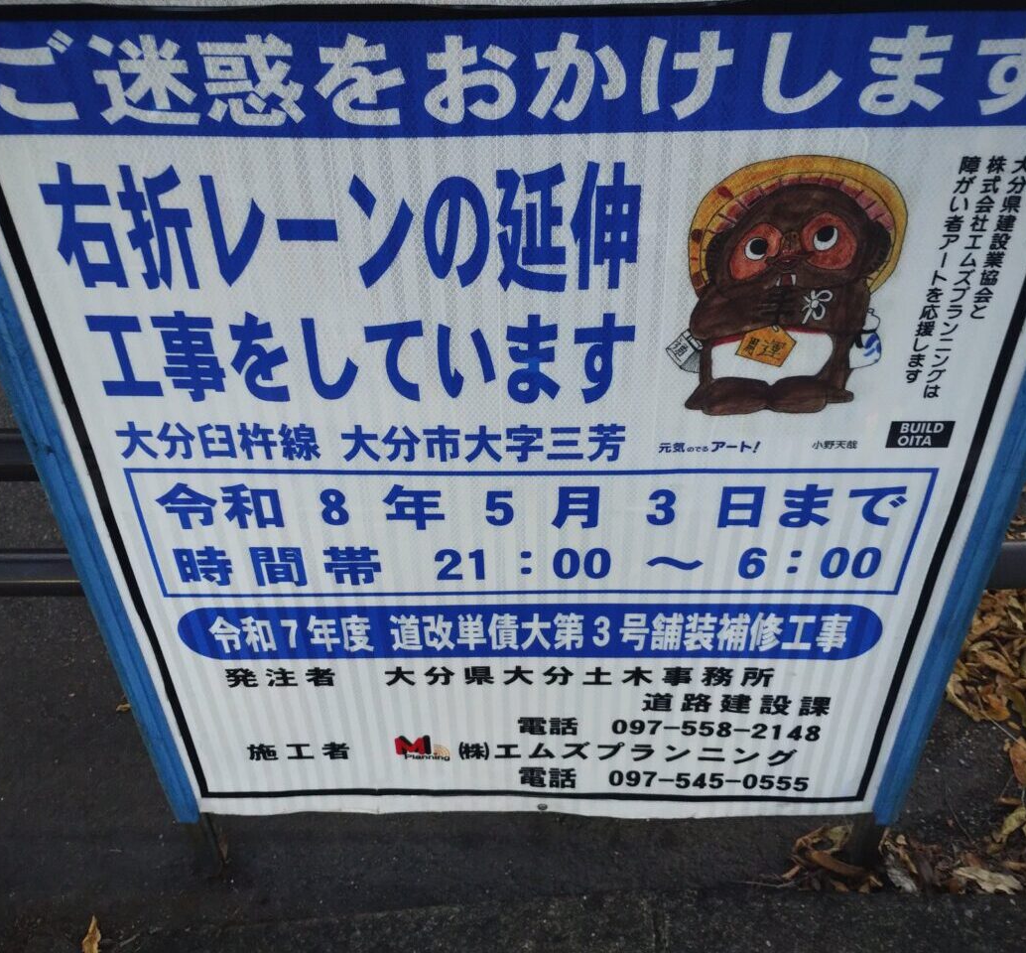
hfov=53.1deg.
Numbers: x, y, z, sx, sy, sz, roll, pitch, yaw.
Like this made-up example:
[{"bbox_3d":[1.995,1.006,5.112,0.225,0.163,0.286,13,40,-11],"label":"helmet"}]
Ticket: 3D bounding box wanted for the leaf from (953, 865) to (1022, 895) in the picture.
[{"bbox_3d":[0.738,0.625,1.596,0.098,0.019,0.033,10,40,13],"label":"leaf"}]

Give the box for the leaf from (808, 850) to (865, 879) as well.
[{"bbox_3d":[0.507,0.603,1.607,0.086,0.025,0.025,15,42,20],"label":"leaf"}]

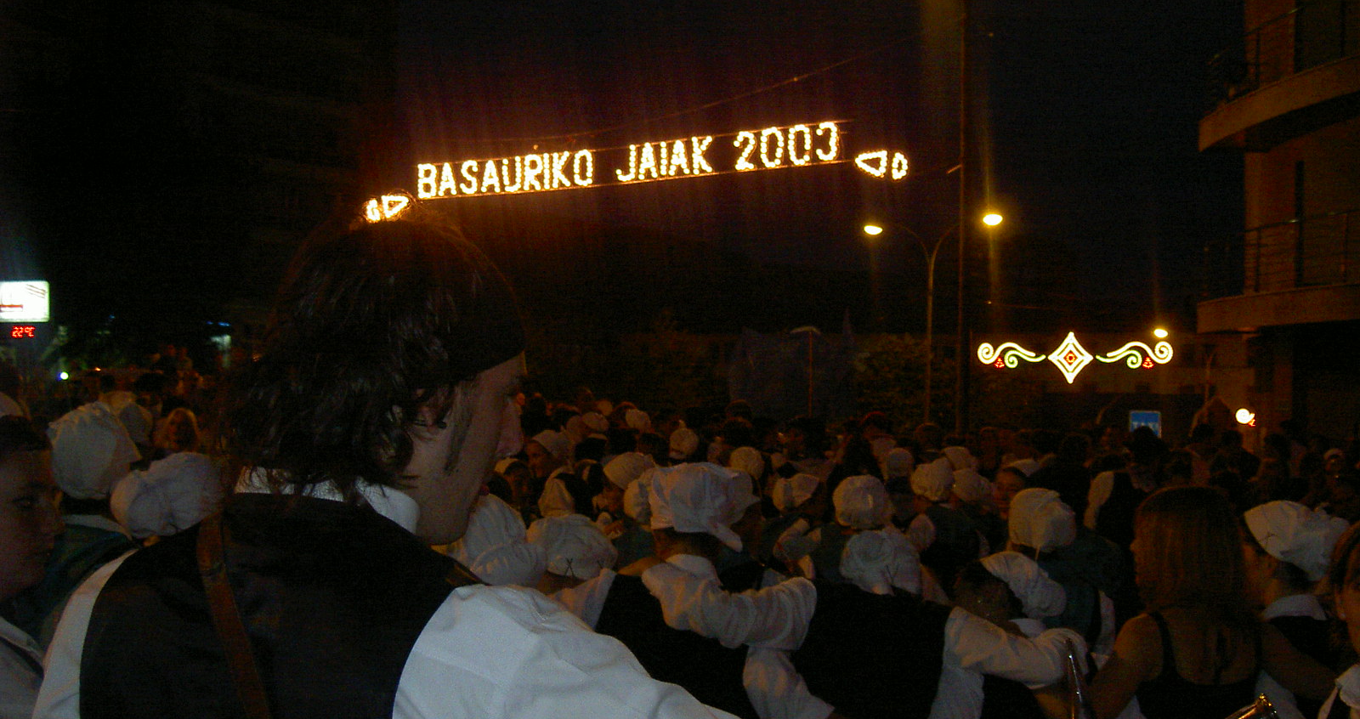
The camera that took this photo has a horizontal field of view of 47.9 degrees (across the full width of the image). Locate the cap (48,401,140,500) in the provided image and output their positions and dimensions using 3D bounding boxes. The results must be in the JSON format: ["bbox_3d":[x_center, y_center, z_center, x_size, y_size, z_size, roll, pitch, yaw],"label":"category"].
[{"bbox_3d":[-1.415,0.221,3.700,0.220,0.225,0.230,1,-2,0],"label":"cap"}]

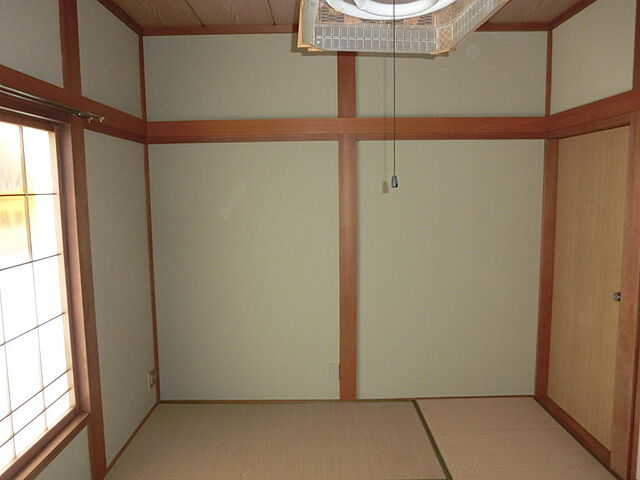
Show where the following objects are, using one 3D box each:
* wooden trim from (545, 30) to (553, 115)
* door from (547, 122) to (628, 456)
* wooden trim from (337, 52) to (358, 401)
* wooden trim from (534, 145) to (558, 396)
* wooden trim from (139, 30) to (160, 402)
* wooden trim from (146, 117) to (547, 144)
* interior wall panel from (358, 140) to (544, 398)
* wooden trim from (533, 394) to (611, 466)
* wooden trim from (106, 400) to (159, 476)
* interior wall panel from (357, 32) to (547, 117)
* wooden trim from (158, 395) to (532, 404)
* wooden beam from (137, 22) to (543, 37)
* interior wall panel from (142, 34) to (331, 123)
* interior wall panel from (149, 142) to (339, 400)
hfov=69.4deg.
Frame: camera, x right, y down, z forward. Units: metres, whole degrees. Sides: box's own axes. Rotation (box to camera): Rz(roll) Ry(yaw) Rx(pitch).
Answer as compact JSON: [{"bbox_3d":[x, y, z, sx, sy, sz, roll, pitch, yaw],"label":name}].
[{"bbox_3d":[1.482,-1.069,2.984,0.028,0.533,0.030,-1,6,0],"label":"wooden trim"},{"bbox_3d":[1.600,0.263,2.762,0.036,1.765,0.760,-1,6,0],"label":"door"},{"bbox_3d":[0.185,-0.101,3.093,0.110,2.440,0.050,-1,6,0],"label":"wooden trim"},{"bbox_3d":[1.537,0.218,3.149,0.090,1.775,0.080,-1,6,0],"label":"wooden trim"},{"bbox_3d":[-1.140,-0.079,3.094,0.038,2.464,0.040,-1,6,0],"label":"wooden trim"},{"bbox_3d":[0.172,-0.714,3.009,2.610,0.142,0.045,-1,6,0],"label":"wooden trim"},{"bbox_3d":[0.875,0.223,3.158,1.233,1.770,0.040,-1,6,0],"label":"interior wall panel"},{"bbox_3d":[1.552,1.147,2.825,0.085,0.045,0.825,-1,6,0],"label":"wooden trim"},{"bbox_3d":[-1.120,1.177,2.836,0.033,0.025,0.799,-1,6,0],"label":"wooden trim"},{"bbox_3d":[0.857,-1.067,3.016,1.227,0.528,0.040,-1,6,0],"label":"interior wall panel"},{"bbox_3d":[0.198,1.124,3.230,2.610,0.022,0.030,-1,6,0],"label":"wooden trim"},{"bbox_3d":[0.166,-1.347,2.946,2.643,0.060,0.045,-1,6,0],"label":"wooden beam"},{"bbox_3d":[-0.506,-1.044,2.997,1.242,0.528,0.030,-1,6,0],"label":"interior wall panel"},{"bbox_3d":[-0.494,0.238,3.156,1.248,1.770,0.040,-1,6,0],"label":"interior wall panel"}]

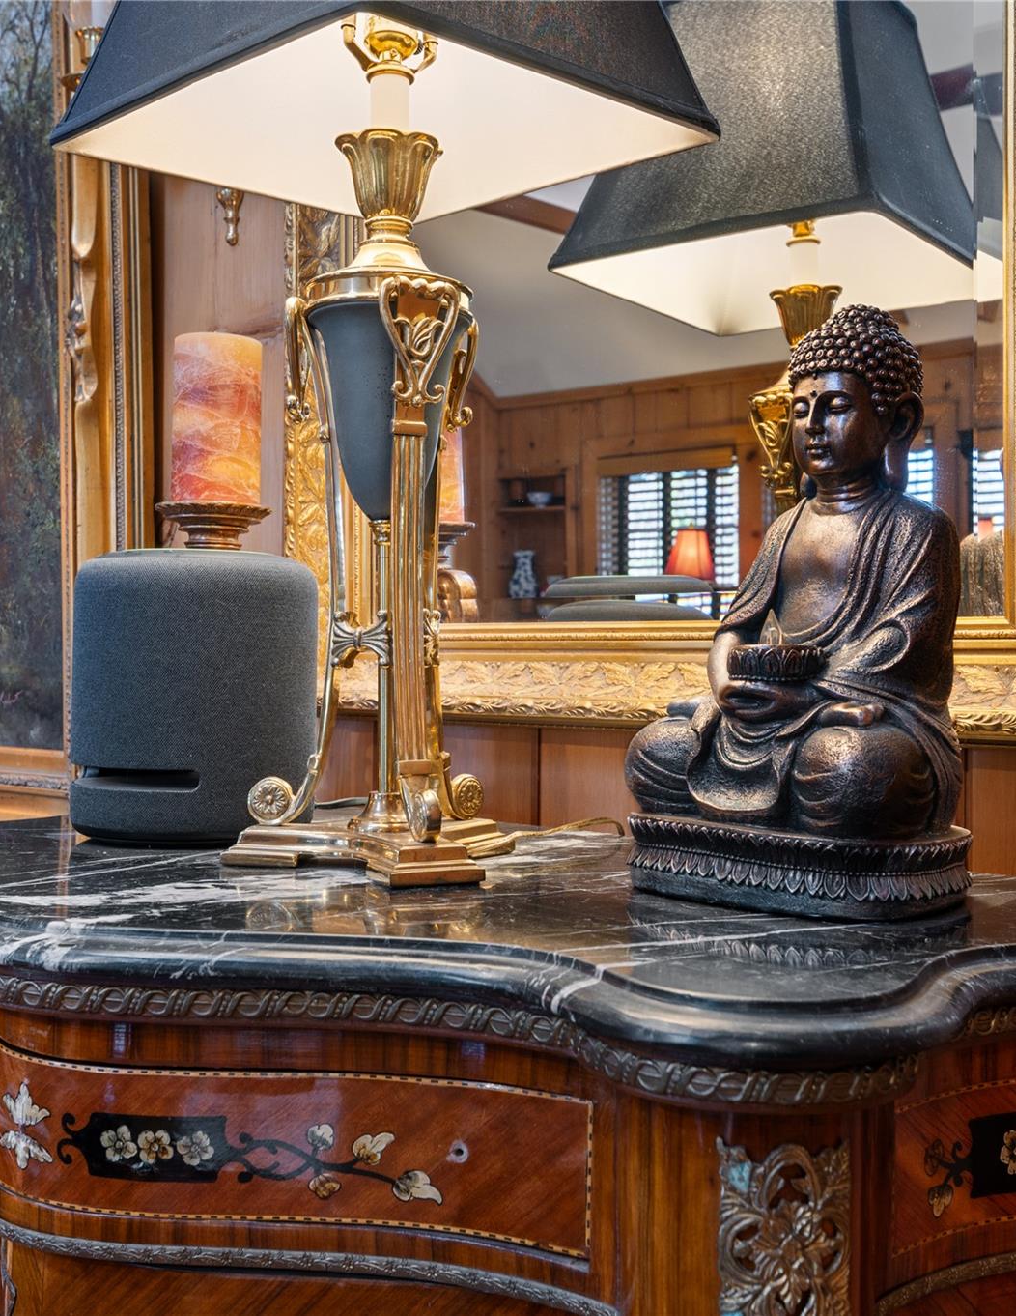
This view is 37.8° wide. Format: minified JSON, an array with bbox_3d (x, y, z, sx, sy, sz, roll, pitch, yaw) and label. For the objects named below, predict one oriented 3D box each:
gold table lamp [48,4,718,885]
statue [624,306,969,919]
[{"bbox_3d":[-0.080,-0.239,0.959,0.307,0.742,0.307,0,-1,44],"label":"gold table lamp"},{"bbox_3d":[0.170,-0.034,0.835,0.143,0.333,0.200,1,-1,-38],"label":"statue"}]

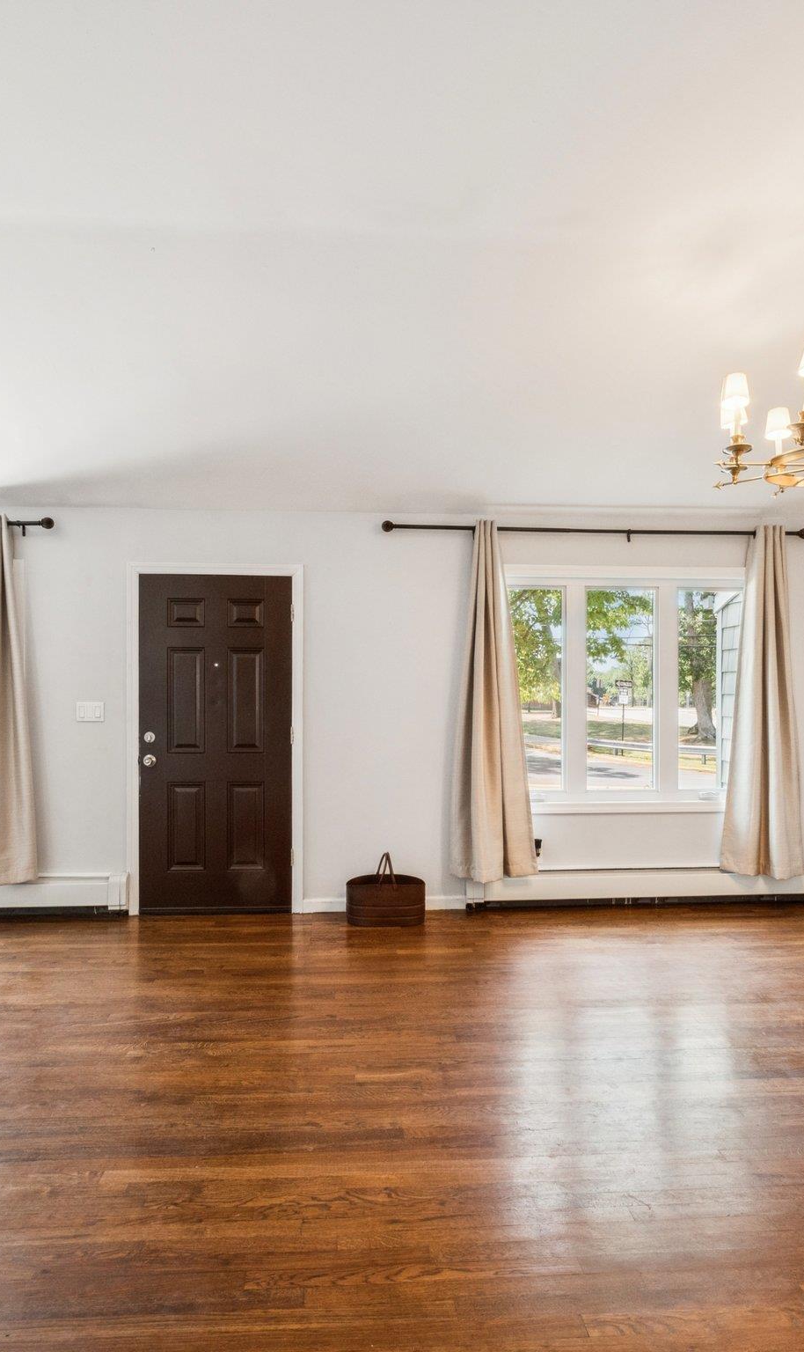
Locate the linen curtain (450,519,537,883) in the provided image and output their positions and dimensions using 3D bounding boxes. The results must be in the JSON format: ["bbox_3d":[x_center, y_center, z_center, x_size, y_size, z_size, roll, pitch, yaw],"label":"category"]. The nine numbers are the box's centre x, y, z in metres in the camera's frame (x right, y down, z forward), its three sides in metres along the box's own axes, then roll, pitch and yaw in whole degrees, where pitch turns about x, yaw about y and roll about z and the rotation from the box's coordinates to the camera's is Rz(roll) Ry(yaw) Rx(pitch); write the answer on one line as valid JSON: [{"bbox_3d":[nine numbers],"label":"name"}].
[{"bbox_3d":[0.550,0.147,4.340,0.524,2.163,0.150,0,0,-3],"label":"linen curtain"}]

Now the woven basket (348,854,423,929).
[{"bbox_3d":[-0.094,1.225,4.250,0.455,0.390,0.240,0,0,-3],"label":"woven basket"}]

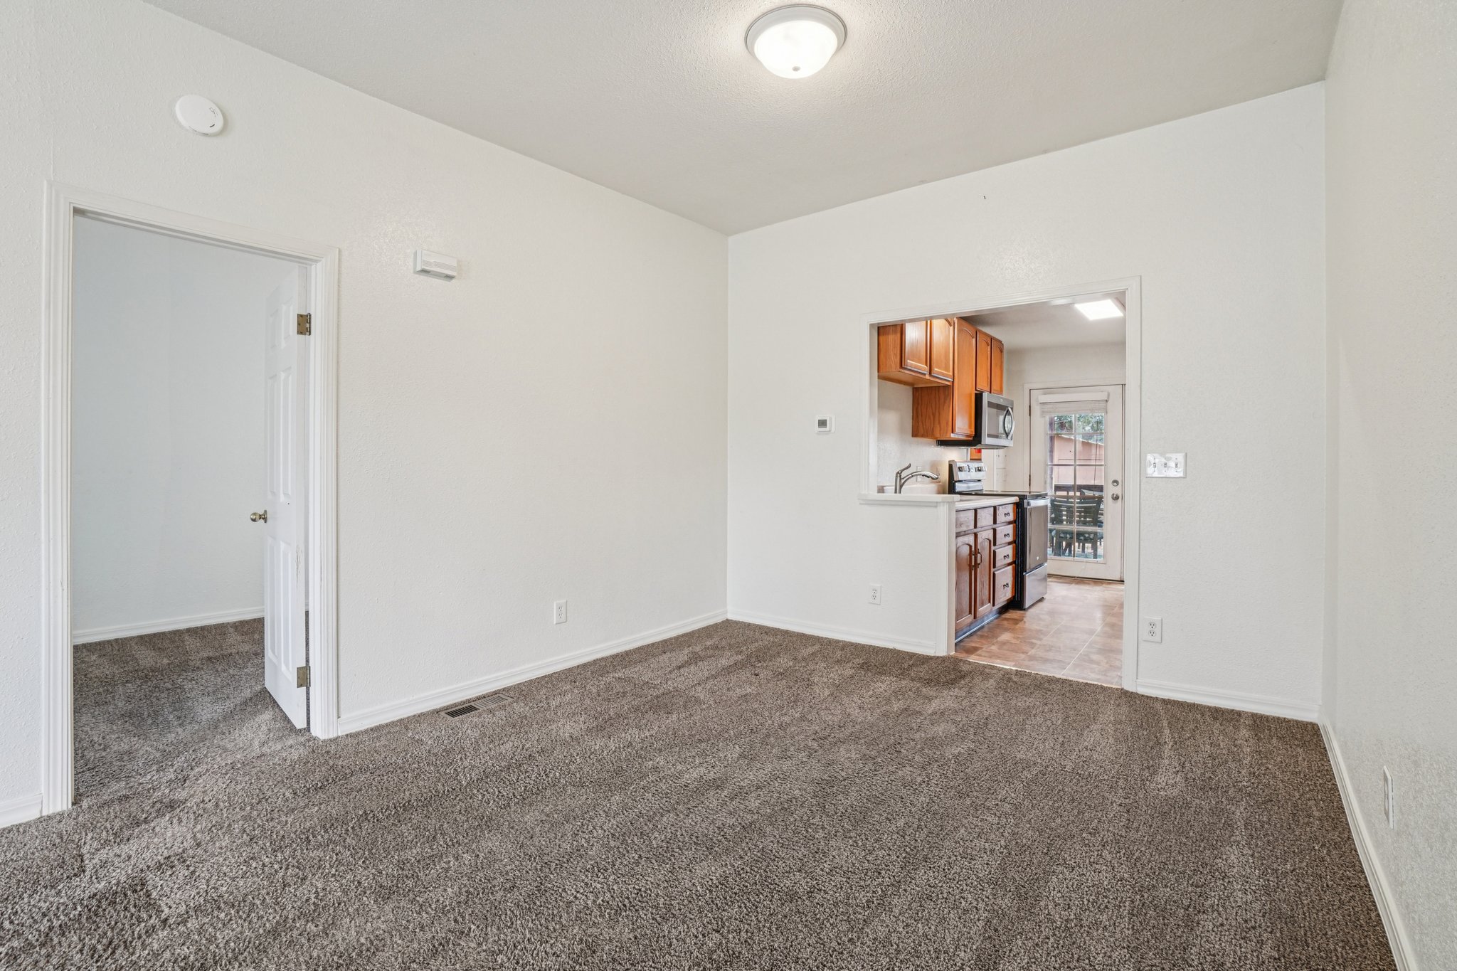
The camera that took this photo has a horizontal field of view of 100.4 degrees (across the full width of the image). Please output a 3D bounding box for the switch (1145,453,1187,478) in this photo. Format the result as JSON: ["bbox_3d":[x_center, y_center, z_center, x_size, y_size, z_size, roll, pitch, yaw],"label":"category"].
[{"bbox_3d":[2.131,-0.098,2.956,0.162,0.116,0.014,1,2,35],"label":"switch"}]

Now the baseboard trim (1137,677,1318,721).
[{"bbox_3d":[2.320,1.010,2.855,0.665,0.077,0.014,1,2,35],"label":"baseboard trim"}]

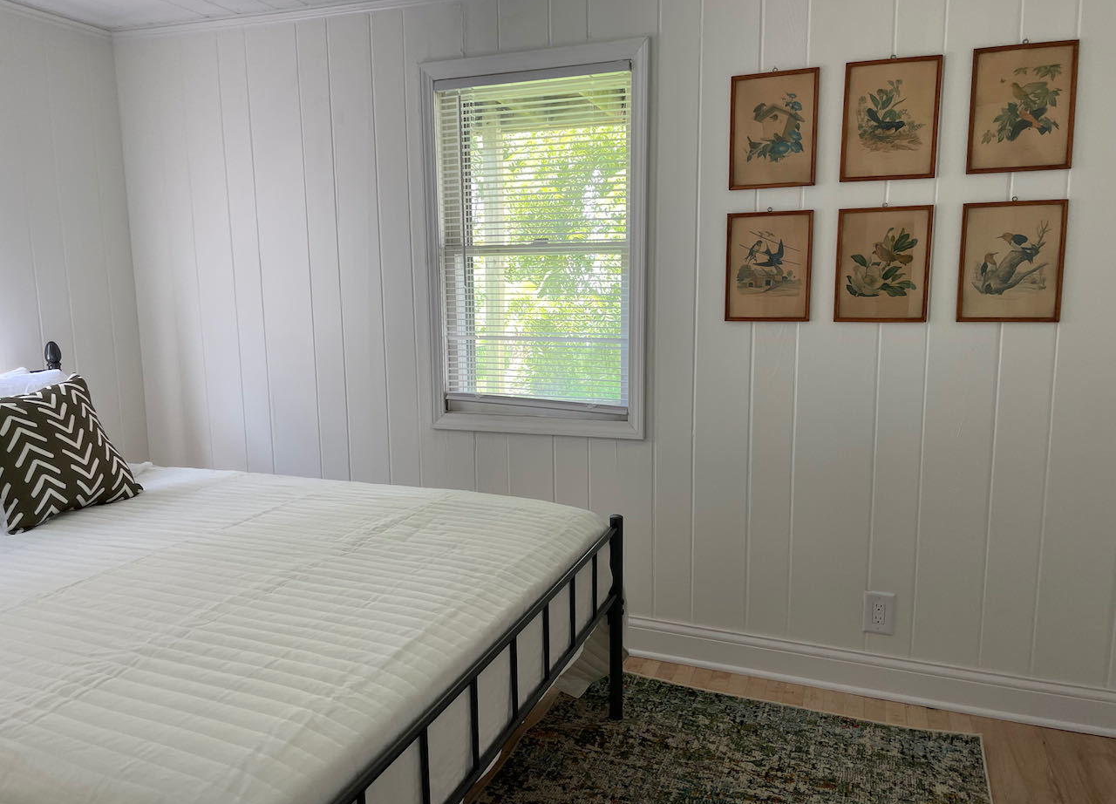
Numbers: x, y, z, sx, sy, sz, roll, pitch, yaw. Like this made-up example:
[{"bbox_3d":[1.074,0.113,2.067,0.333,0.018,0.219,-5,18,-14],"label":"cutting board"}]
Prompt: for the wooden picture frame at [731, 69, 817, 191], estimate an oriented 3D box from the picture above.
[{"bbox_3d":[0.610,-0.765,2.371,0.238,0.314,0.018,3,9,21],"label":"wooden picture frame"}]

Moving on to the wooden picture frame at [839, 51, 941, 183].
[{"bbox_3d":[0.896,-0.757,2.260,0.239,0.311,0.018,3,9,21],"label":"wooden picture frame"}]

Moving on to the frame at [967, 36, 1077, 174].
[{"bbox_3d":[1.187,-0.749,2.147,0.237,0.311,0.018,3,9,21],"label":"frame"}]

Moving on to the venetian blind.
[{"bbox_3d":[-0.080,-0.504,2.708,0.665,1.070,0.035,3,9,21],"label":"venetian blind"}]

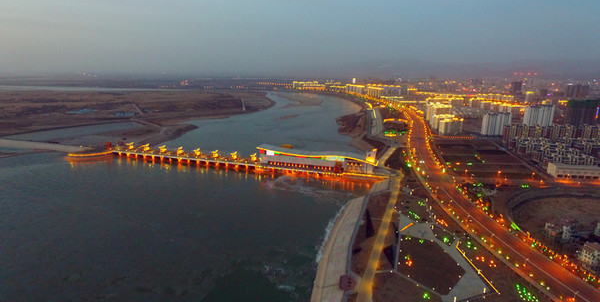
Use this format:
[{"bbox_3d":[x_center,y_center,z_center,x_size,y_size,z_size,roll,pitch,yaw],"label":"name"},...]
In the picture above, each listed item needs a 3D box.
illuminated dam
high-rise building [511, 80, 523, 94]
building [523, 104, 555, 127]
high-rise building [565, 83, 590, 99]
[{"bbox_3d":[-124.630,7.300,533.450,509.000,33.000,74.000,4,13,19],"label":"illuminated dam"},{"bbox_3d":[1327.980,-382.210,2122.380,50.000,84.000,30.000,3,13,13],"label":"high-rise building"},{"bbox_3d":[557.080,-74.030,812.500,56.000,54.000,16.000,2,13,10],"label":"building"},{"bbox_3d":[1385.140,-292.020,1728.080,100.000,80.000,28.000,3,13,15],"label":"high-rise building"}]

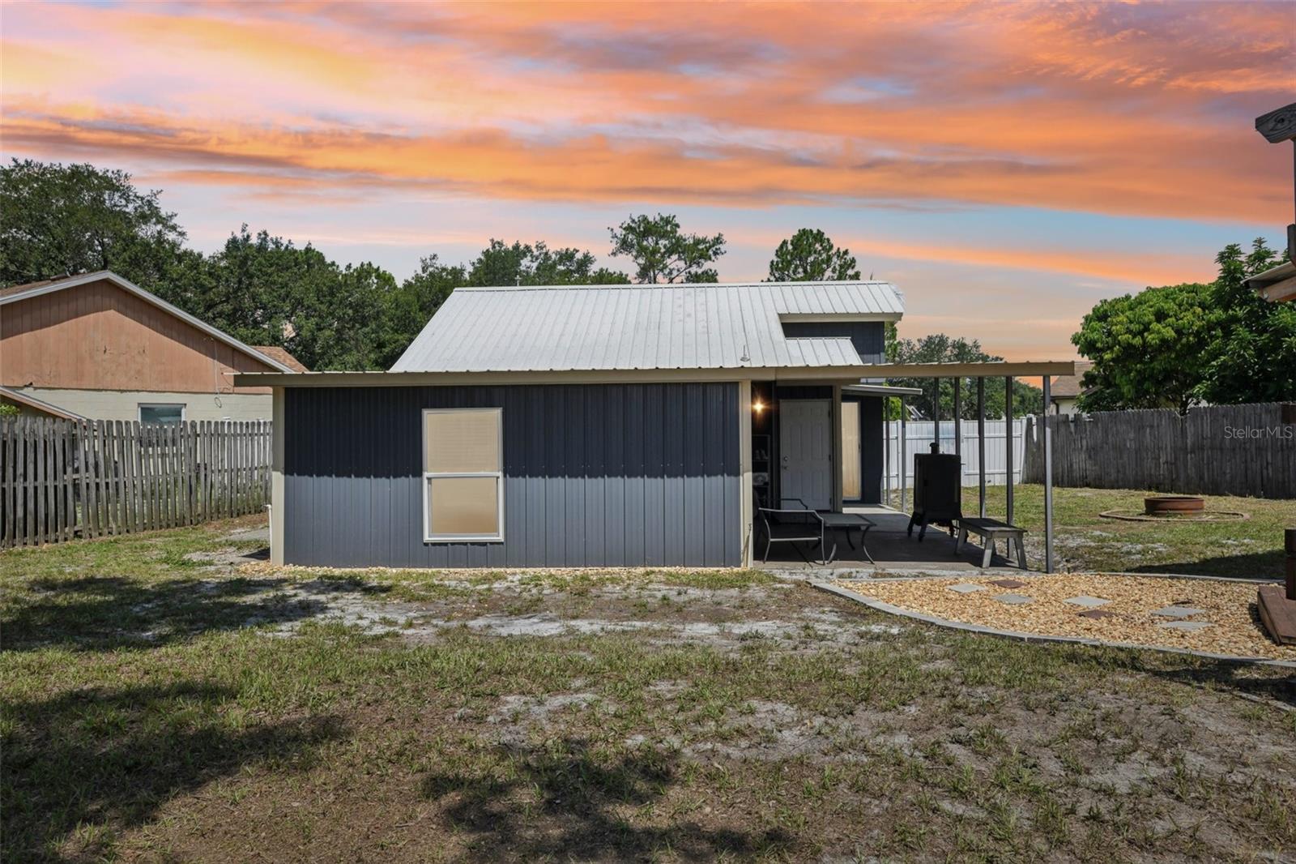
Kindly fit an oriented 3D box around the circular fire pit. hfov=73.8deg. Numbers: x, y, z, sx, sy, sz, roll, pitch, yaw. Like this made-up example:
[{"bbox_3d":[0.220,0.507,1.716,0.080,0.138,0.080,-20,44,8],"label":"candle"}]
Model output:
[{"bbox_3d":[8.663,1.232,14.200,0.970,0.250,0.970,-1,0,0],"label":"circular fire pit"}]

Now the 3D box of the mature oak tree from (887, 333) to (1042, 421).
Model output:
[{"bbox_3d":[20.431,-2.562,55.996,10.500,7.740,9.500,-1,0,0],"label":"mature oak tree"}]

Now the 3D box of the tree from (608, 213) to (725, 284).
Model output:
[{"bbox_3d":[1.216,-5.816,51.993,7.300,14.710,7.000,-1,0,0],"label":"tree"}]

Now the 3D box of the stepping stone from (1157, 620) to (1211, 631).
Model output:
[{"bbox_3d":[4.219,1.543,6.790,0.305,0.040,0.305,-1,0,-29],"label":"stepping stone"}]

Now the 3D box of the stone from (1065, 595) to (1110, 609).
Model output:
[{"bbox_3d":[3.953,1.546,7.760,0.305,0.040,0.305,-1,0,-29],"label":"stone"}]

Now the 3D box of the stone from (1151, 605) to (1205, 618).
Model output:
[{"bbox_3d":[4.466,1.534,7.270,0.305,0.040,0.305,-1,0,-29],"label":"stone"}]

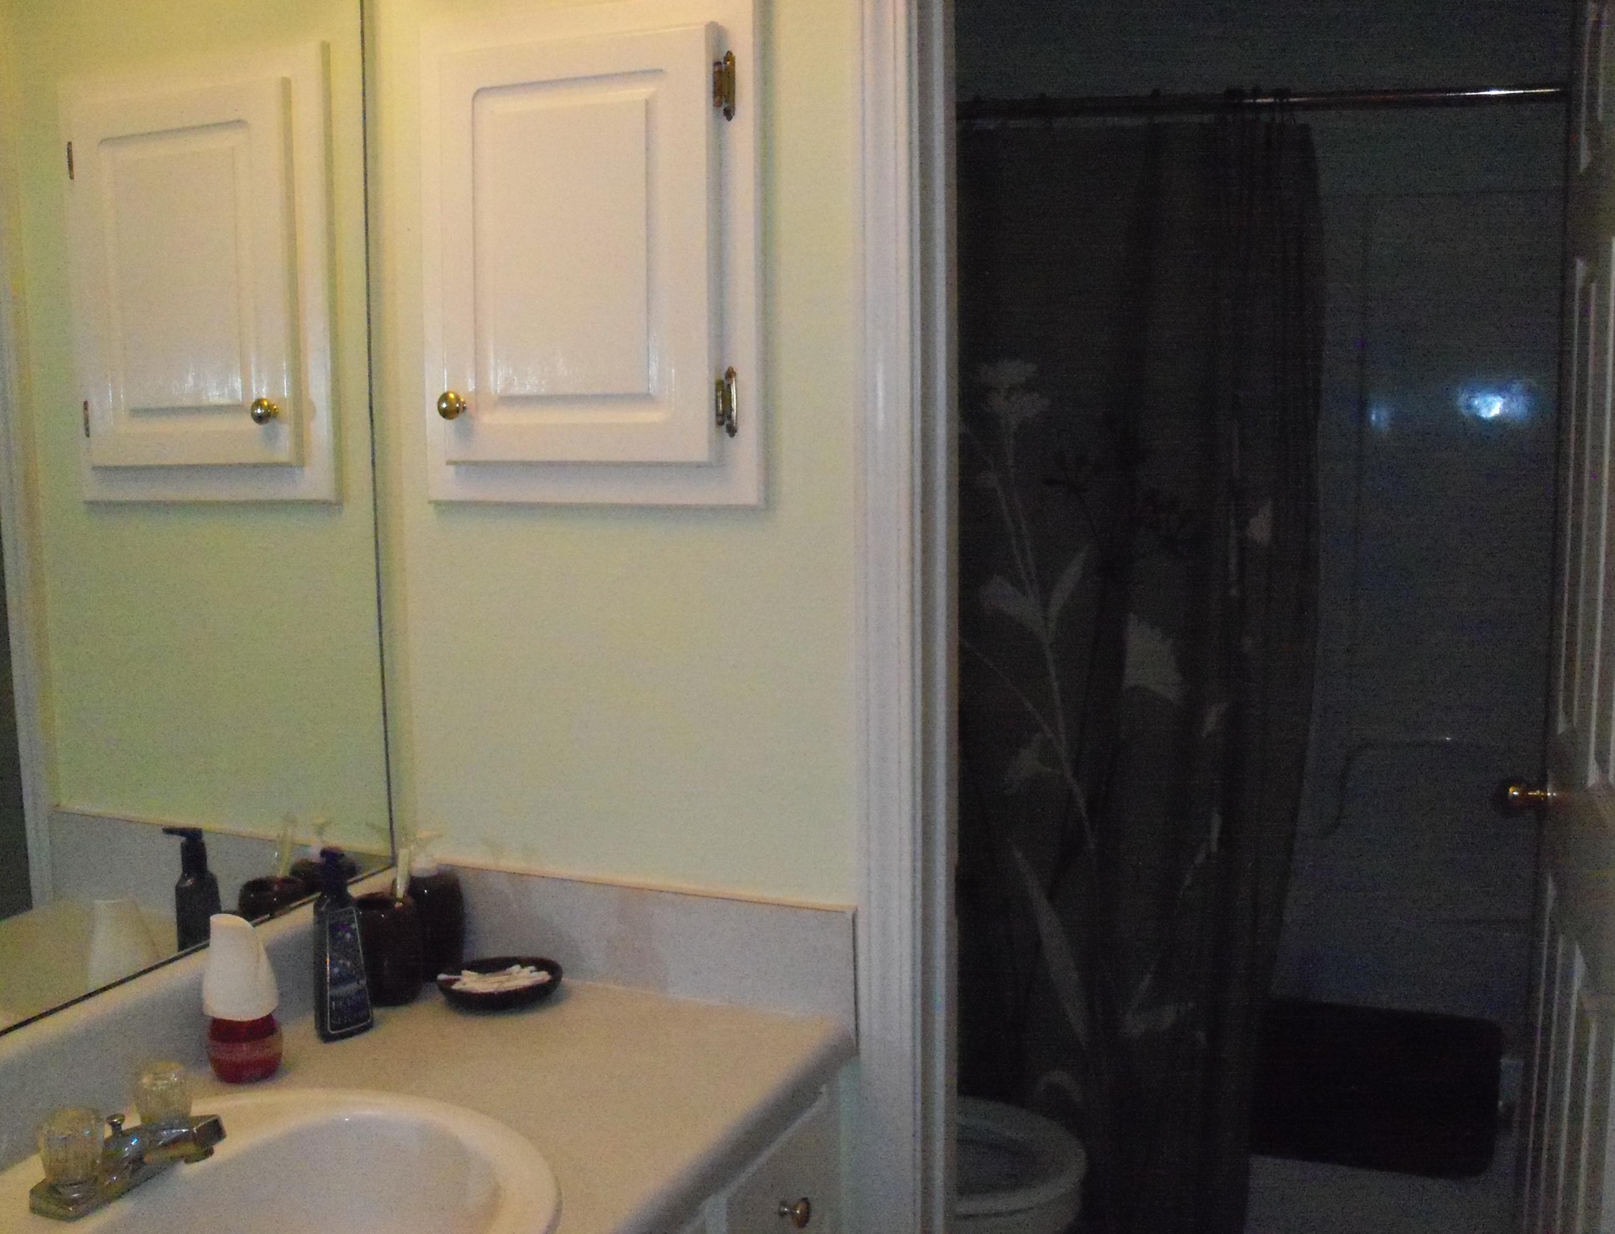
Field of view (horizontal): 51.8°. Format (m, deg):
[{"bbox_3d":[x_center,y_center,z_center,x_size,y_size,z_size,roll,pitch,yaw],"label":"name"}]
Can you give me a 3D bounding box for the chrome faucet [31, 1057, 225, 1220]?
[{"bbox_3d":[-0.522,0.409,1.324,0.122,0.080,0.158,3,8,22],"label":"chrome faucet"}]

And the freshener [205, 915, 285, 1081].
[{"bbox_3d":[-0.533,0.360,1.569,0.064,0.146,0.062,0,7,2],"label":"freshener"}]

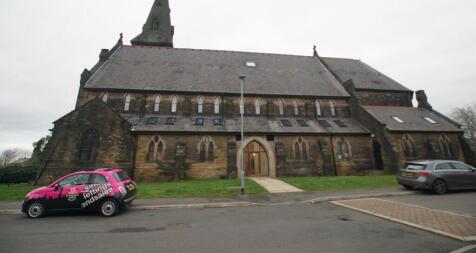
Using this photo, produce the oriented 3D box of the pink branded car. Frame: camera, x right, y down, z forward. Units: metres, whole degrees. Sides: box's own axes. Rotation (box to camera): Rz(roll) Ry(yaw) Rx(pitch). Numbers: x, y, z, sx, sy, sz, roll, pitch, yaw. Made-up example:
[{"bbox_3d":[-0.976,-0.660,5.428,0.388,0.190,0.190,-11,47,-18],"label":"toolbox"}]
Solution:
[{"bbox_3d":[-5.829,2.448,7.554,3.550,1.490,1.630,1,-11,-7],"label":"pink branded car"}]

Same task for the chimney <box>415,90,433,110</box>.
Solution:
[{"bbox_3d":[21.280,-2.955,22.778,0.750,2.100,1.050,1,-14,-7],"label":"chimney"}]

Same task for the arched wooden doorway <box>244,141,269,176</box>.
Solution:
[{"bbox_3d":[1.707,2.959,18.511,2.376,3.419,0.300,1,-14,-7],"label":"arched wooden doorway"}]

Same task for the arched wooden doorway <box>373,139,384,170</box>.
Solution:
[{"bbox_3d":[13.702,2.773,19.445,0.300,3.028,1.150,1,-14,-7],"label":"arched wooden doorway"}]

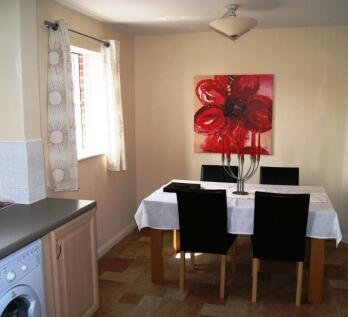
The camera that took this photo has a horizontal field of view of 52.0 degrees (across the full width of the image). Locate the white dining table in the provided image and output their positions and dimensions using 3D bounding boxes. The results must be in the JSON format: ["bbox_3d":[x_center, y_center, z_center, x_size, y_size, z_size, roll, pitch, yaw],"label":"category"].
[{"bbox_3d":[0.606,0.700,3.352,1.570,0.760,0.980,2,8,16],"label":"white dining table"}]

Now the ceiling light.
[{"bbox_3d":[0.494,-1.134,2.989,0.405,0.285,0.405,2,8,16],"label":"ceiling light"}]

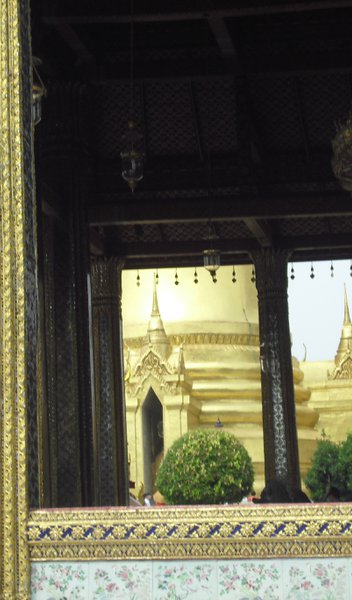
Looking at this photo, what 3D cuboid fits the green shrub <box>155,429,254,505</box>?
[{"bbox_3d":[0.474,2.879,25.000,1.650,1.500,1.600,-2,-10,8],"label":"green shrub"}]

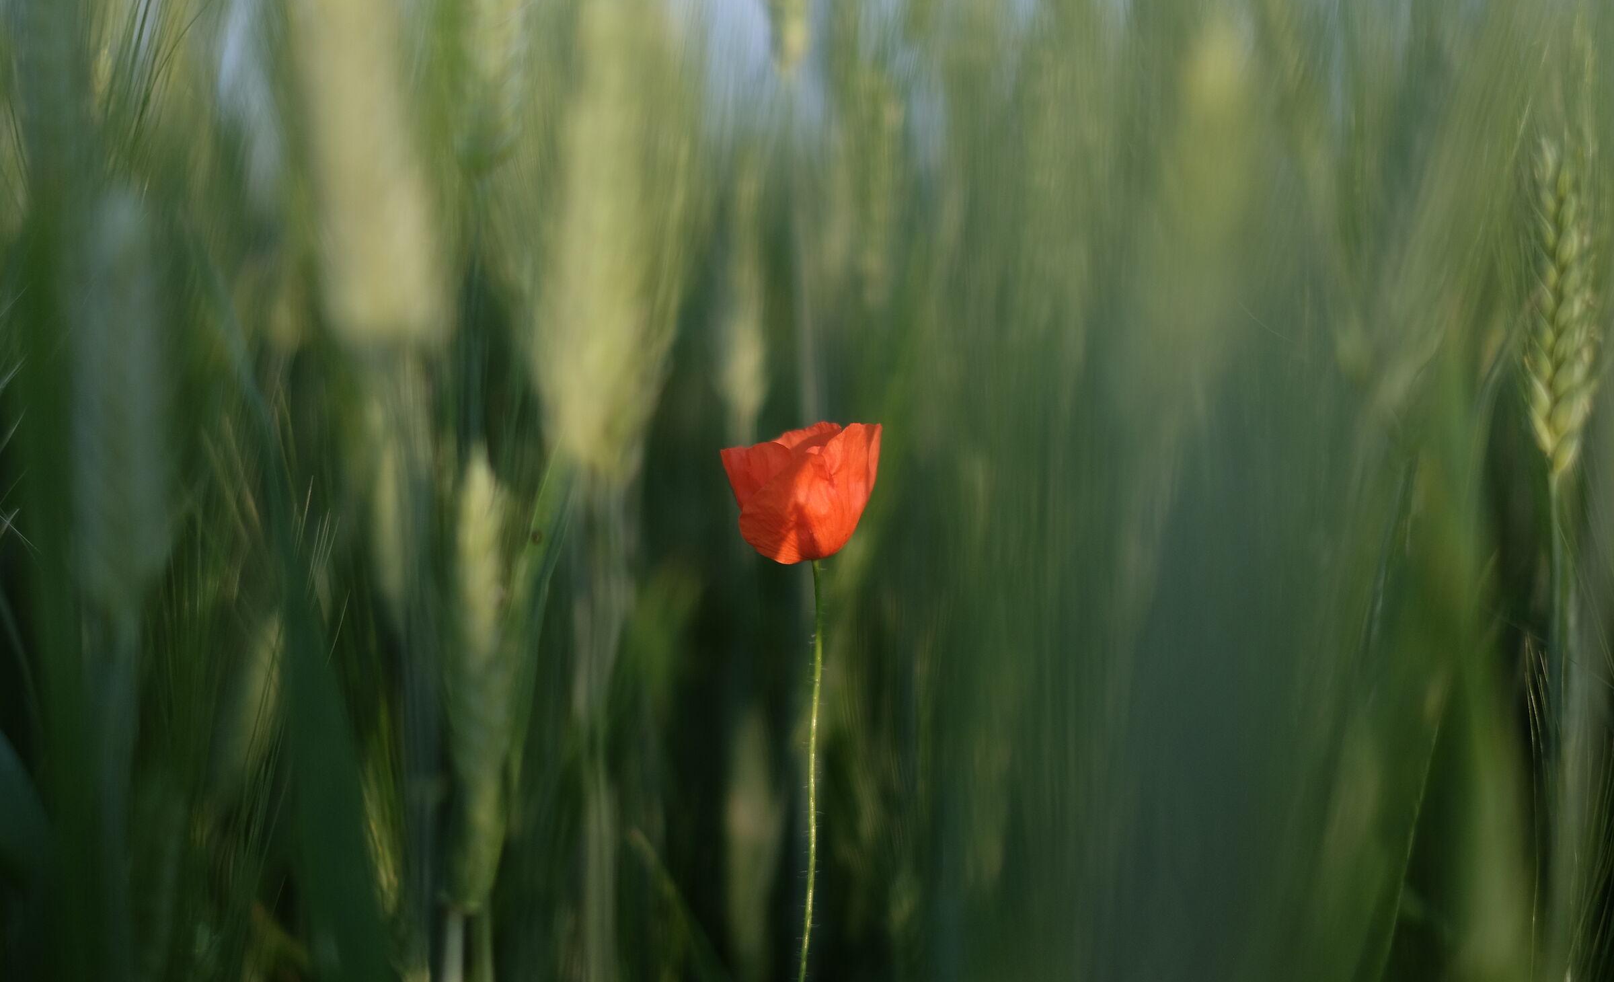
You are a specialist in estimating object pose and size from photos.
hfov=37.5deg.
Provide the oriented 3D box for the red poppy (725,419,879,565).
[{"bbox_3d":[-0.002,0.001,0.660,0.044,0.039,0.042,0,0,0],"label":"red poppy"}]

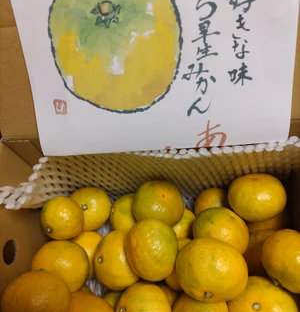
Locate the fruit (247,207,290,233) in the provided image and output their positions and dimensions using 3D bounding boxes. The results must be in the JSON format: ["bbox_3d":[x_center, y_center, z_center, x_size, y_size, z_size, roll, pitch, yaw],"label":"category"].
[{"bbox_3d":[0.155,0.076,0.404,0.064,0.056,0.064,0,65,2],"label":"fruit"}]

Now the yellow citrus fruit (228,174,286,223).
[{"bbox_3d":[0.127,0.050,0.354,0.067,0.054,0.067,-4,38,4],"label":"yellow citrus fruit"}]

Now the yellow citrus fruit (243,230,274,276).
[{"bbox_3d":[0.145,0.127,0.380,0.062,0.058,0.062,-2,56,4],"label":"yellow citrus fruit"}]

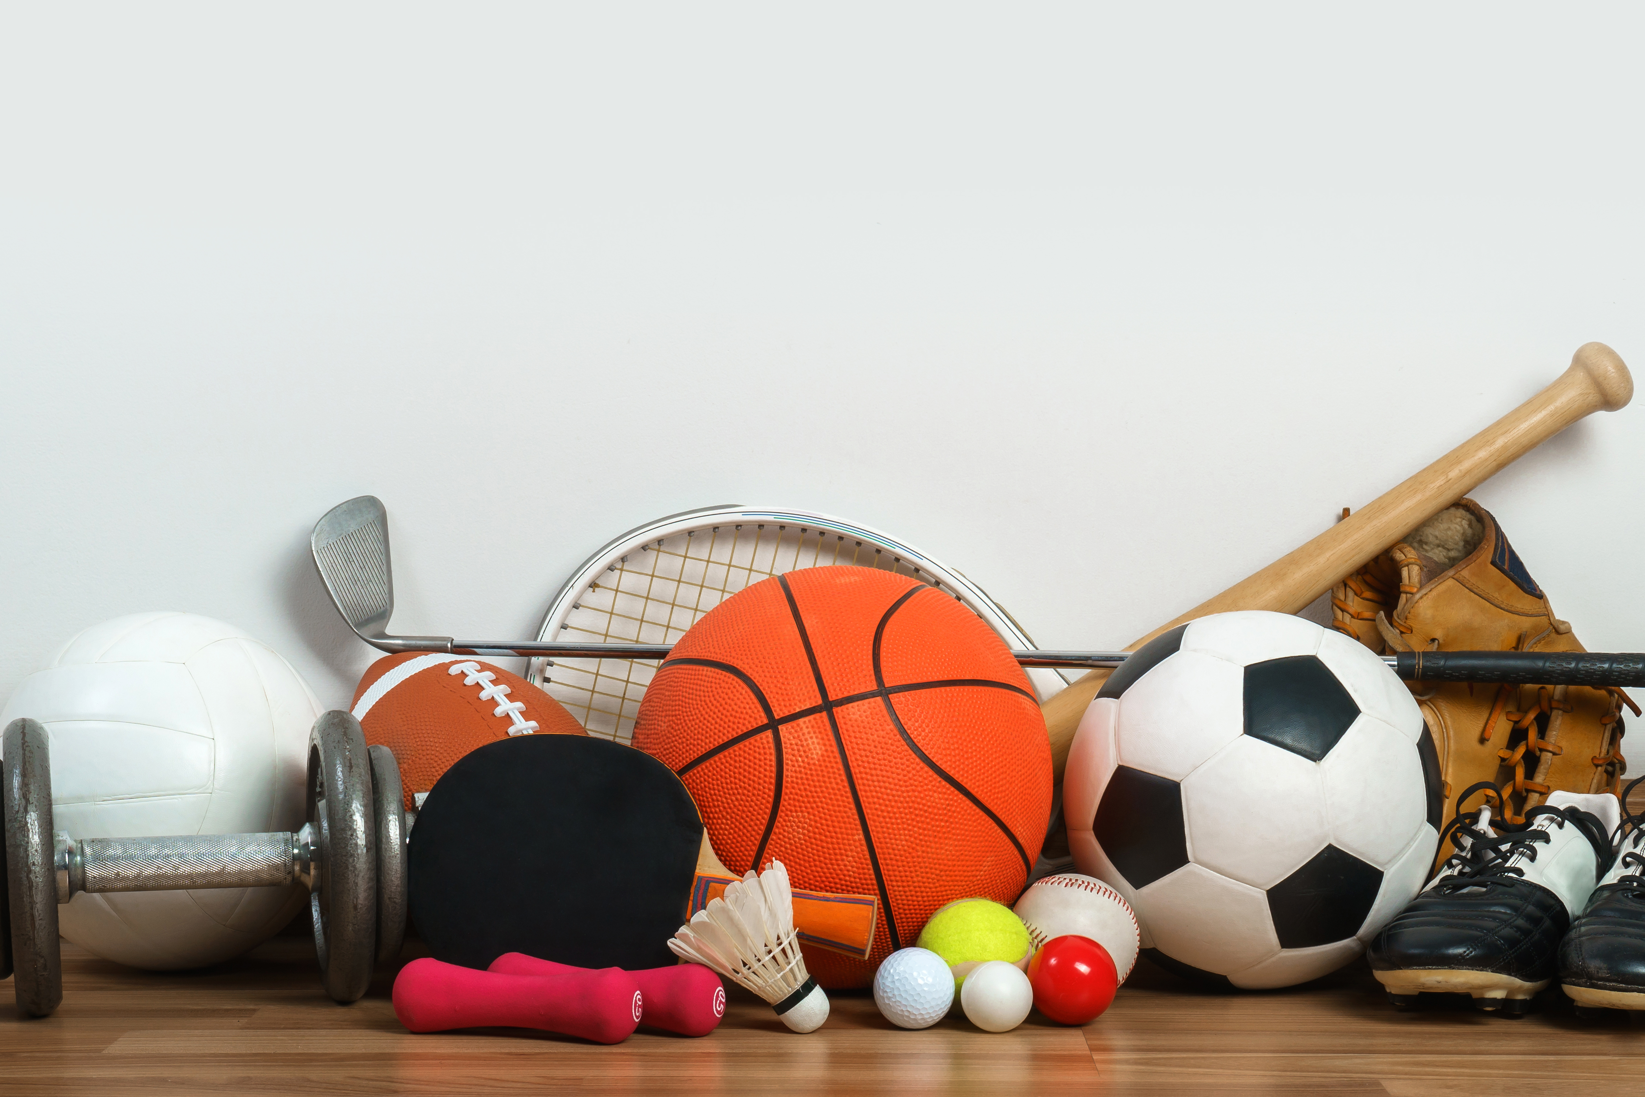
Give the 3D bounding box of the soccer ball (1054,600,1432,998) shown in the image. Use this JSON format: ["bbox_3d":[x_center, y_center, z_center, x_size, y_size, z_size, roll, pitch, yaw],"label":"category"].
[{"bbox_3d":[0.250,0.146,1.385,0.218,0.218,0.218,0,2,0],"label":"soccer ball"}]

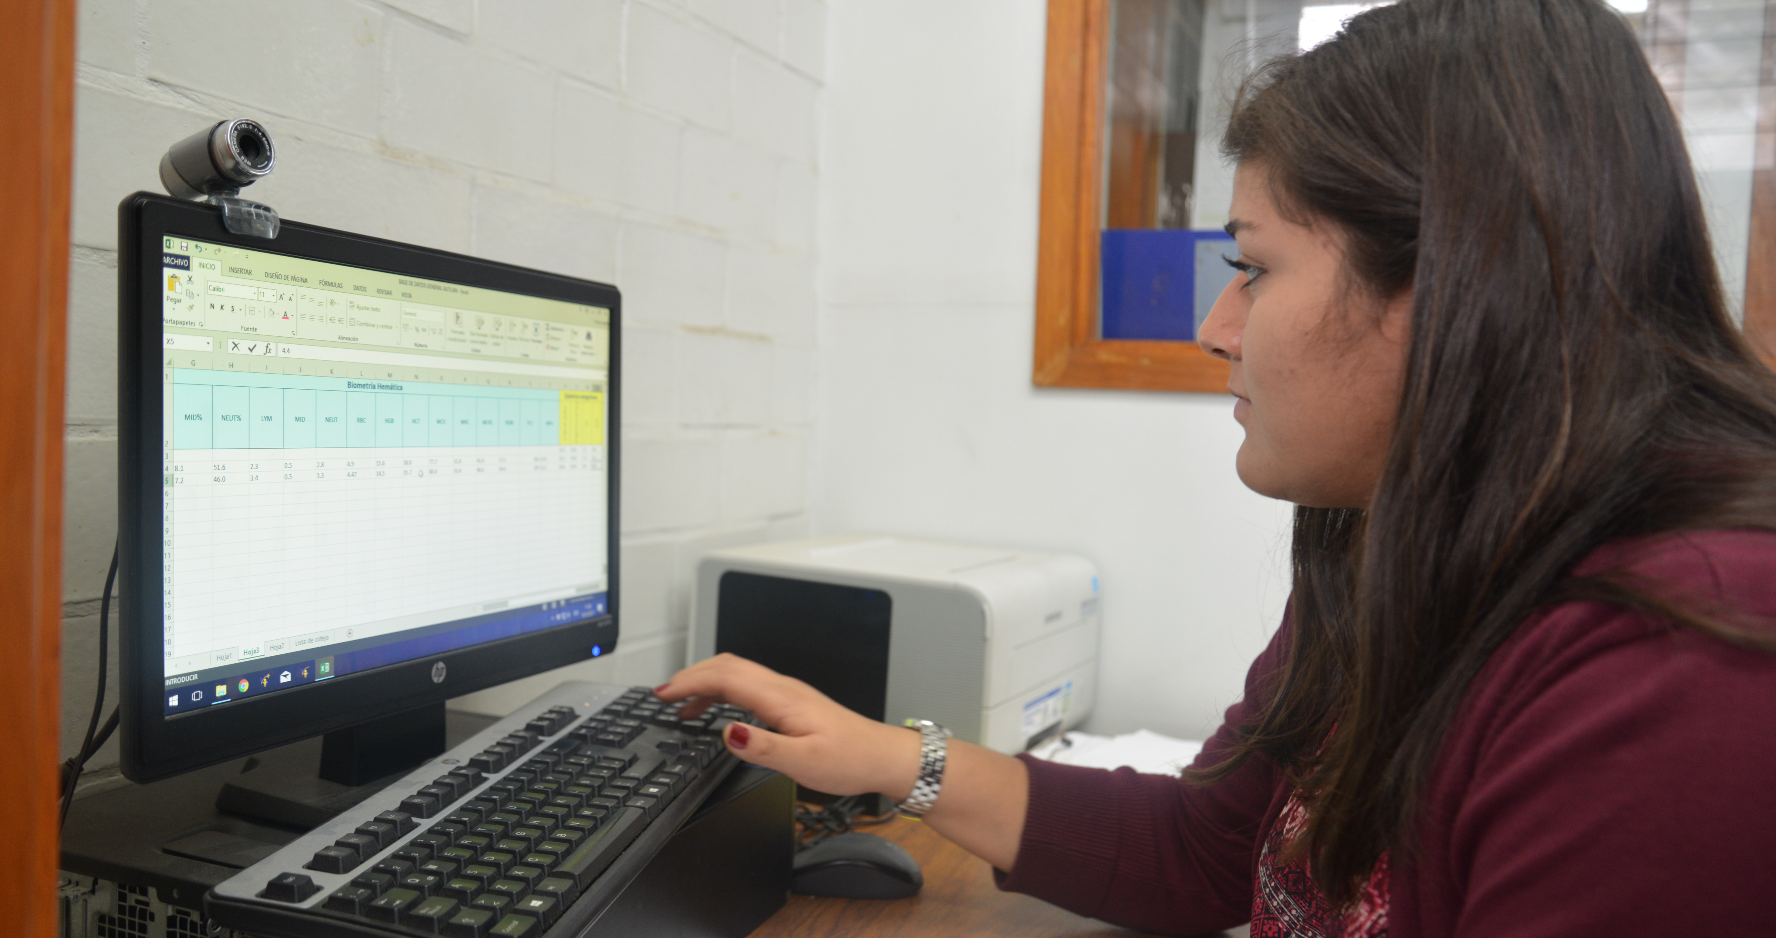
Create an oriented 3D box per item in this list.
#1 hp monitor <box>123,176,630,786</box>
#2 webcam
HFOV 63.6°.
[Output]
[{"bbox_3d":[-0.297,0.036,0.952,0.190,0.367,0.478,3,3,20],"label":"hp monitor"},{"bbox_3d":[-0.383,-0.164,0.808,0.075,0.070,0.040,3,3,26],"label":"webcam"}]

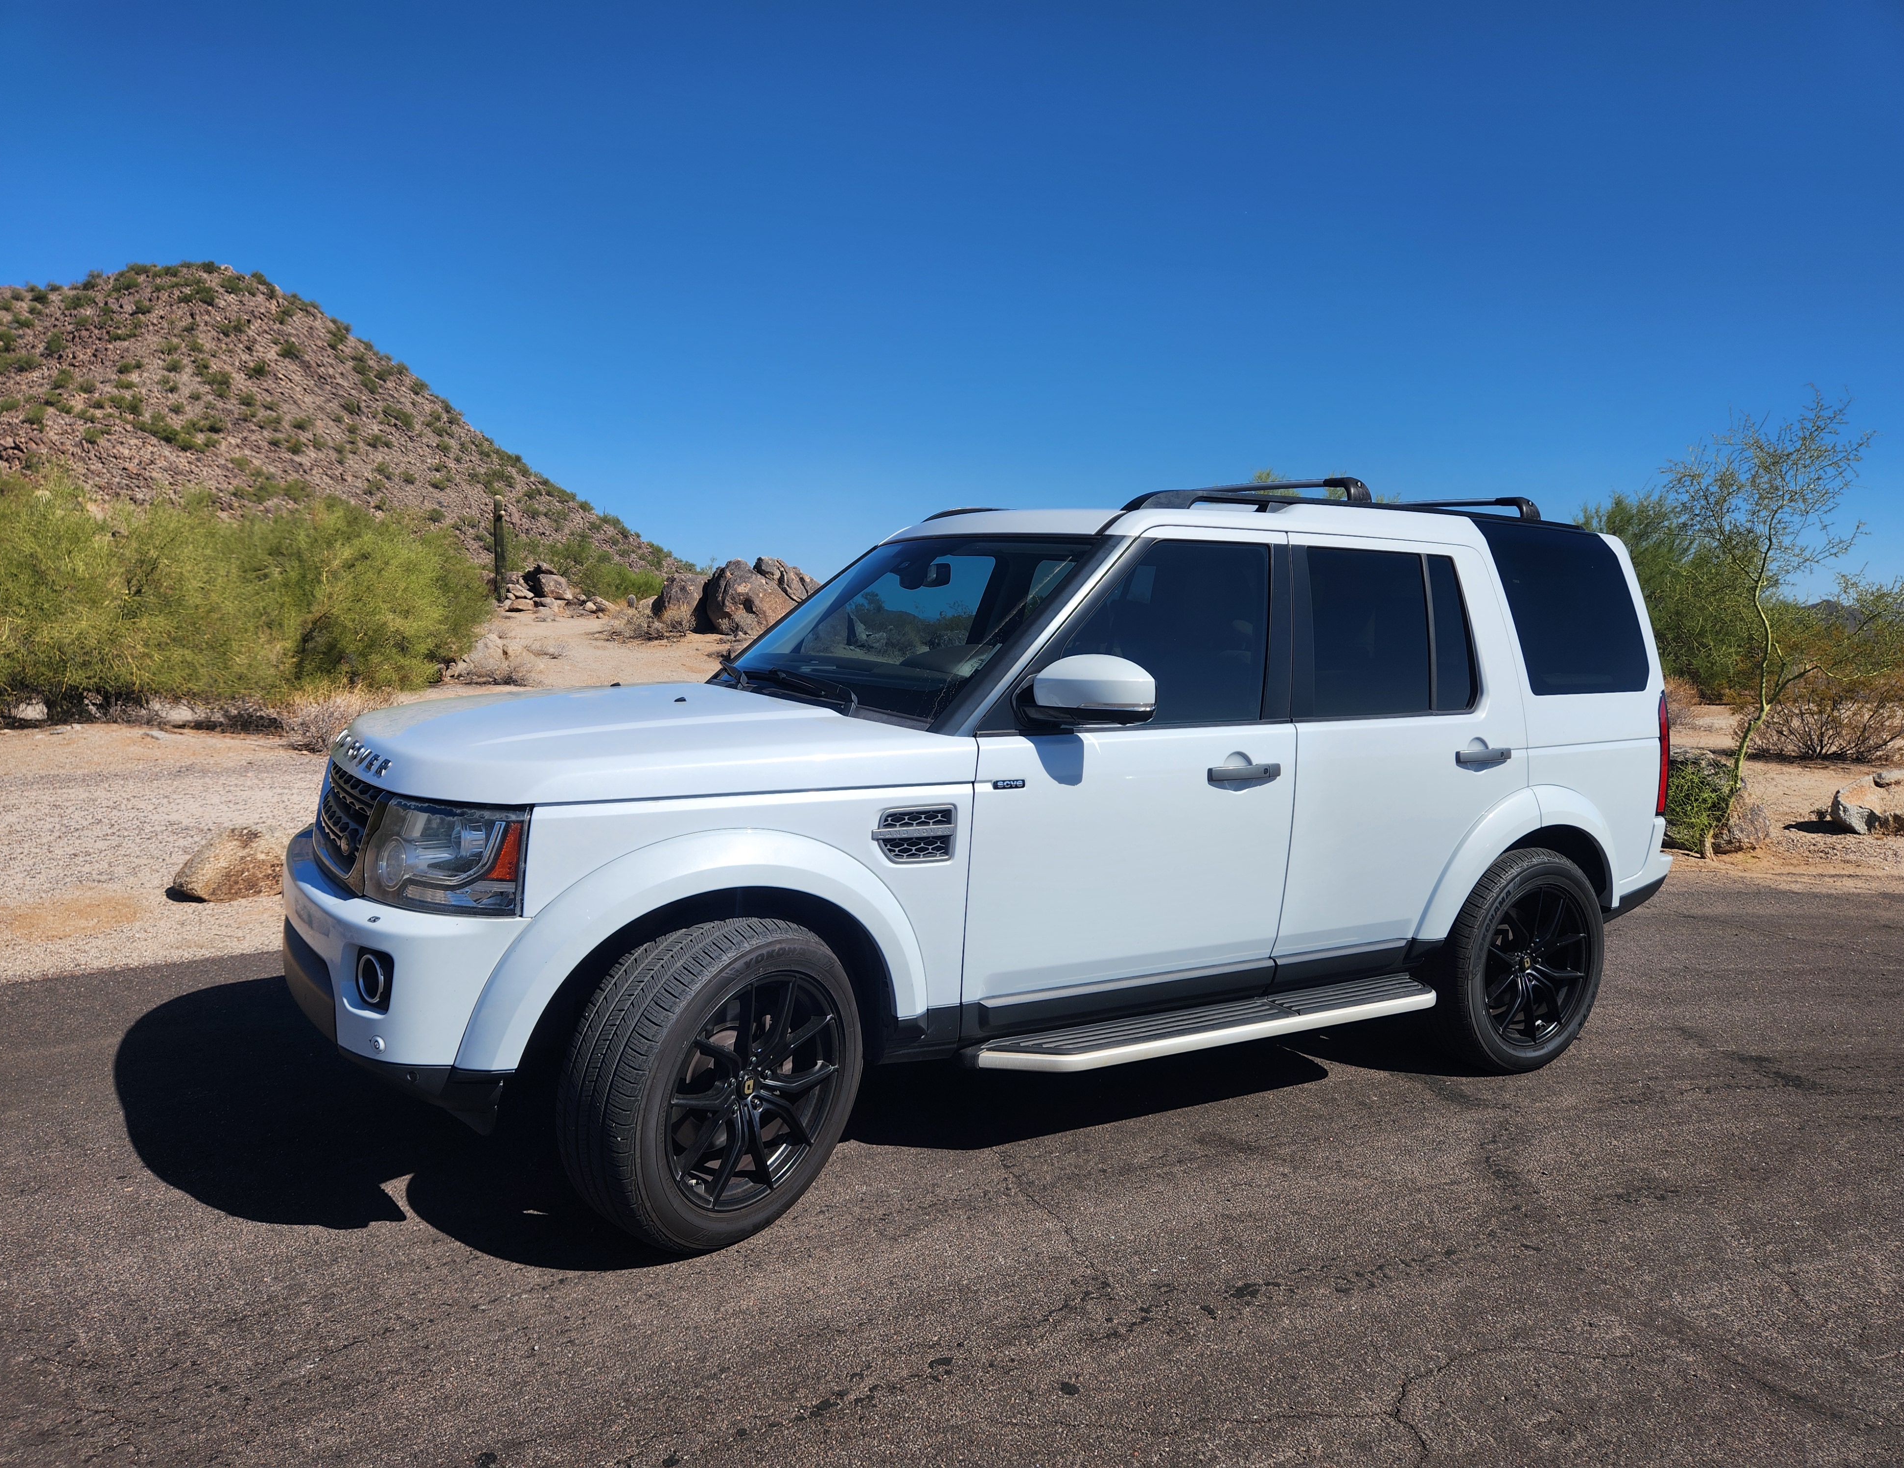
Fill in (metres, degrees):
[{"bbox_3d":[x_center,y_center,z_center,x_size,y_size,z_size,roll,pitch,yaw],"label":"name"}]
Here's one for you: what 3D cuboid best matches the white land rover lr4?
[{"bbox_3d":[0.409,0.115,4.521,4.830,1.950,2.080,-1,7,-30],"label":"white land rover lr4"}]

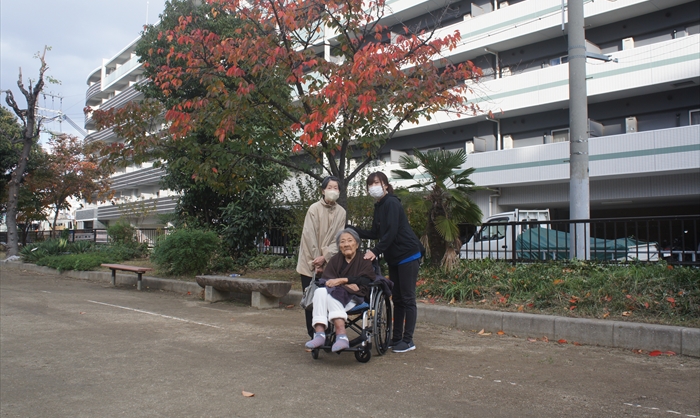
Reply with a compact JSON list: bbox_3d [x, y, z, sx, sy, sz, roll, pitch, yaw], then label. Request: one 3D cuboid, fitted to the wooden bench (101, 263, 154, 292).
[{"bbox_3d":[-4.680,1.440,12.089,1.750,0.430,0.380,-3,-4,44],"label":"wooden bench"}]

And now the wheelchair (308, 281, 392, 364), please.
[{"bbox_3d":[0.021,0.816,4.946,0.590,0.870,0.900,-1,-4,23],"label":"wheelchair"}]

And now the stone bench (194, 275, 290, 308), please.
[{"bbox_3d":[-1.700,1.278,8.993,1.900,0.410,0.500,-3,-4,44],"label":"stone bench"}]

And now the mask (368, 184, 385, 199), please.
[{"bbox_3d":[0.225,-0.149,4.950,0.135,0.110,0.075,-2,-4,25],"label":"mask"}]

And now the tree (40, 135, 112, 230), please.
[{"bbox_3d":[-11.728,-0.879,25.000,2.950,4.600,2.900,0,-3,0],"label":"tree"}]

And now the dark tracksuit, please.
[{"bbox_3d":[0.335,0.509,5.260,0.600,1.330,0.520,3,-4,-41],"label":"dark tracksuit"}]

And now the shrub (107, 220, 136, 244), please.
[{"bbox_3d":[-7.643,0.820,19.500,1.000,0.950,0.950,0,-3,0],"label":"shrub"}]

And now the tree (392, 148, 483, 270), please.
[{"bbox_3d":[1.440,0.015,9.614,1.450,2.000,1.400,0,-3,6],"label":"tree"}]

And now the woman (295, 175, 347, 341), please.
[{"bbox_3d":[-0.265,0.490,5.360,0.460,1.570,0.340,1,-4,-18],"label":"woman"}]

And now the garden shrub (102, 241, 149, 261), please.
[{"bbox_3d":[-6.550,1.191,17.060,1.350,0.580,1.000,-3,-4,44],"label":"garden shrub"}]

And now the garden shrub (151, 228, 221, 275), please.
[{"bbox_3d":[-3.450,0.834,12.273,1.450,1.000,1.300,-3,-4,44],"label":"garden shrub"}]

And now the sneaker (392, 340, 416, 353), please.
[{"bbox_3d":[0.488,1.215,5.137,0.245,0.098,0.092,3,-4,-37],"label":"sneaker"}]

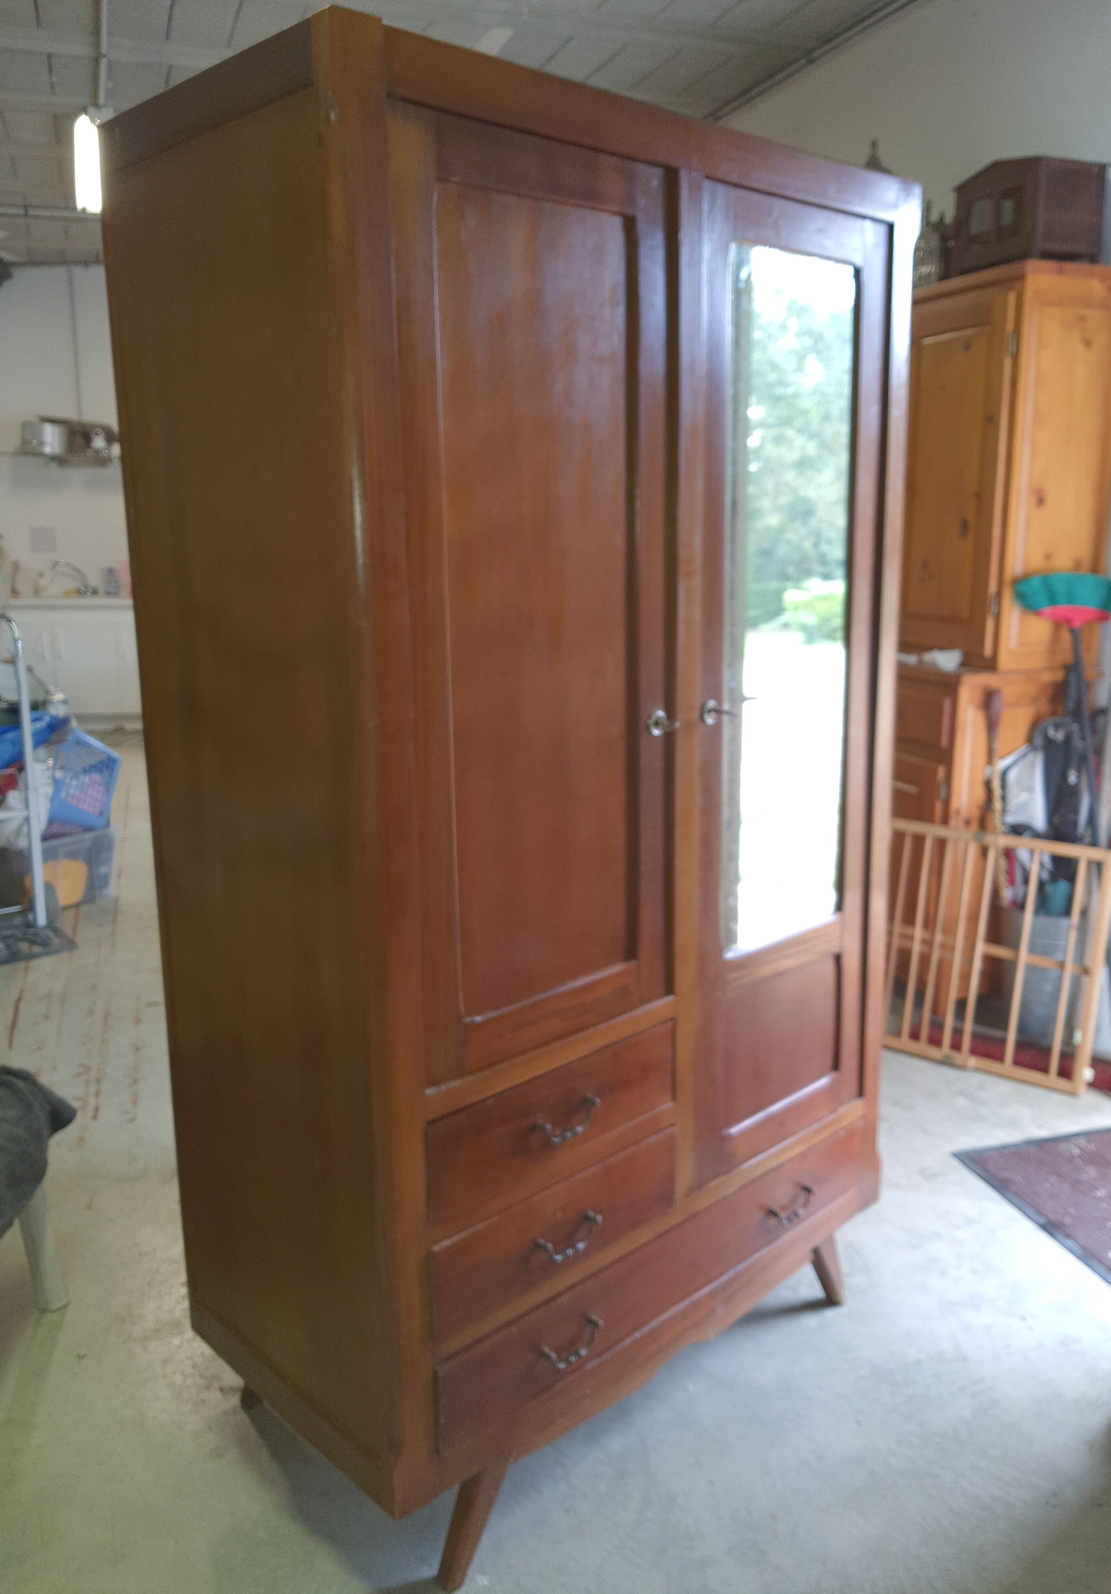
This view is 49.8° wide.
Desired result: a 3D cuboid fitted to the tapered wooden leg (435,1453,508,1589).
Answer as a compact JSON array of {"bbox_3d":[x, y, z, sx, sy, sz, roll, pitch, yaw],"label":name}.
[{"bbox_3d":[-0.122,1.010,1.662,0.045,0.173,0.048,13,-5,46],"label":"tapered wooden leg"}]

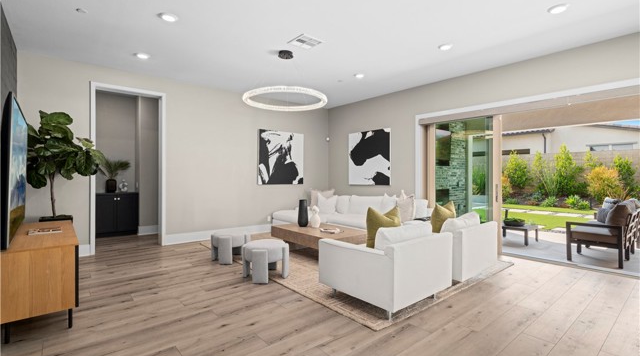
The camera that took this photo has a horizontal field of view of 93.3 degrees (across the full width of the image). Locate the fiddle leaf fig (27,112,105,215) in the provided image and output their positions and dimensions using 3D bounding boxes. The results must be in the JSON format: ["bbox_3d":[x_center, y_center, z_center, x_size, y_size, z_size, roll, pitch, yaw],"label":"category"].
[{"bbox_3d":[-3.458,0.163,4.070,0.934,2.125,0.973,0,1,-39],"label":"fiddle leaf fig"}]

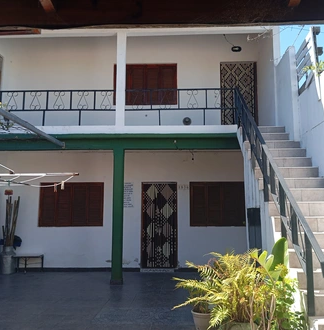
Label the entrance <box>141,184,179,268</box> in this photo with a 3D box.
[{"bbox_3d":[-0.060,1.466,8.701,0.899,2.071,0.100,0,-7,1],"label":"entrance"}]

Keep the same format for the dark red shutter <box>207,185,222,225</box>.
[{"bbox_3d":[1.243,0.934,8.412,0.372,1.034,0.070,0,-8,2],"label":"dark red shutter"}]

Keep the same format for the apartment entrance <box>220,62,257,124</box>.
[{"bbox_3d":[1.904,-1.563,8.730,0.894,2.000,0.070,0,-8,2],"label":"apartment entrance"}]

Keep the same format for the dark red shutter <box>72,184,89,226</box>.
[{"bbox_3d":[-1.971,0.950,8.527,0.384,1.046,0.070,0,-8,2],"label":"dark red shutter"}]

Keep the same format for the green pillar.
[{"bbox_3d":[-0.893,1.045,7.355,0.212,2.729,0.210,0,-7,1],"label":"green pillar"}]

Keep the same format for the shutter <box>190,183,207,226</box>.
[{"bbox_3d":[0.865,0.937,8.425,0.385,1.033,0.070,0,-8,2],"label":"shutter"}]

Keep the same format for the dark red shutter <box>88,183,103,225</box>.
[{"bbox_3d":[-1.627,0.978,8.752,0.361,1.067,0.050,0,-7,1],"label":"dark red shutter"}]

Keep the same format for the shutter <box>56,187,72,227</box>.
[{"bbox_3d":[-2.358,0.954,8.540,0.390,1.047,0.070,0,-8,2],"label":"shutter"}]

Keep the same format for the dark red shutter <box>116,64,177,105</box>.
[{"bbox_3d":[-0.407,-2.003,8.875,1.585,1.057,0.070,0,-8,2],"label":"dark red shutter"}]

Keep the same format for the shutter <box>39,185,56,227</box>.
[{"bbox_3d":[-2.750,0.958,8.554,0.394,1.054,0.070,0,-8,2],"label":"shutter"}]

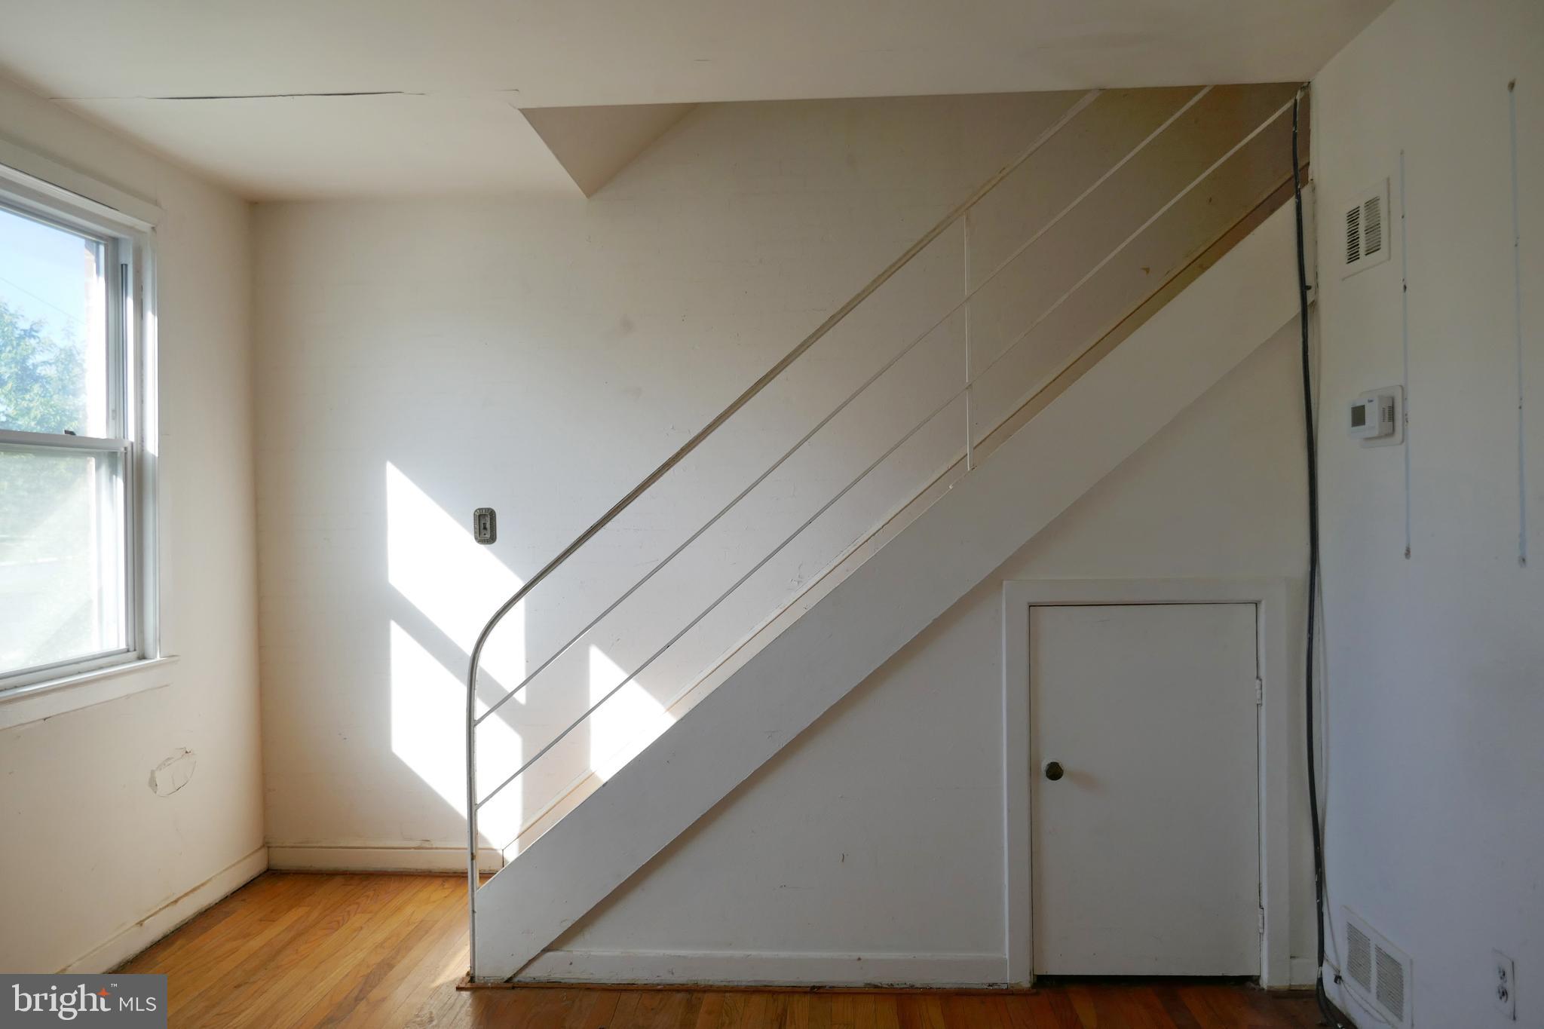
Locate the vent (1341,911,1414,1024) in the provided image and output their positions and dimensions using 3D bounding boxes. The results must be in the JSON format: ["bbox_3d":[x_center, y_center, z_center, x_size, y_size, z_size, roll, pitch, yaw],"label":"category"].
[{"bbox_3d":[1.469,1.115,2.622,0.015,0.194,0.329,-1,0,3],"label":"vent"}]

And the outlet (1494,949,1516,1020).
[{"bbox_3d":[1.440,0.928,2.116,0.010,0.114,0.069,-1,0,3],"label":"outlet"}]

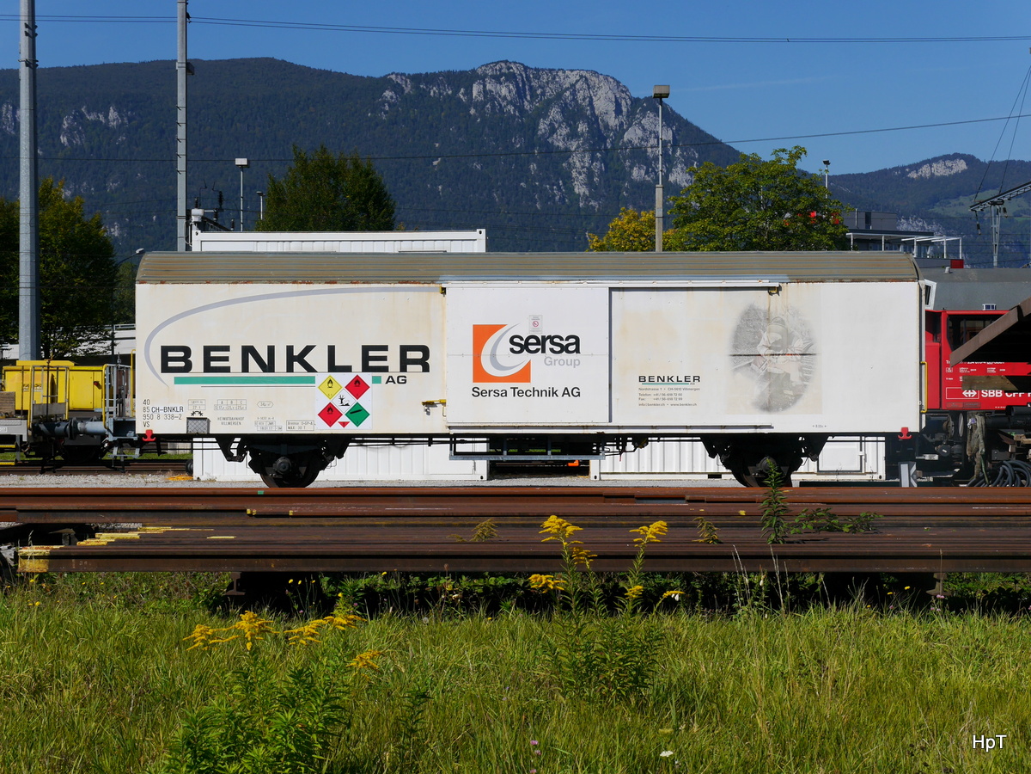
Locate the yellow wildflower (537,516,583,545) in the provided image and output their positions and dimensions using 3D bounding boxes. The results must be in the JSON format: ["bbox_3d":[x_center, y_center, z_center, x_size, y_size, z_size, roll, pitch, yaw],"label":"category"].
[{"bbox_3d":[0.221,0.701,10.800,0.220,0.152,0.190,0,-1,0],"label":"yellow wildflower"}]

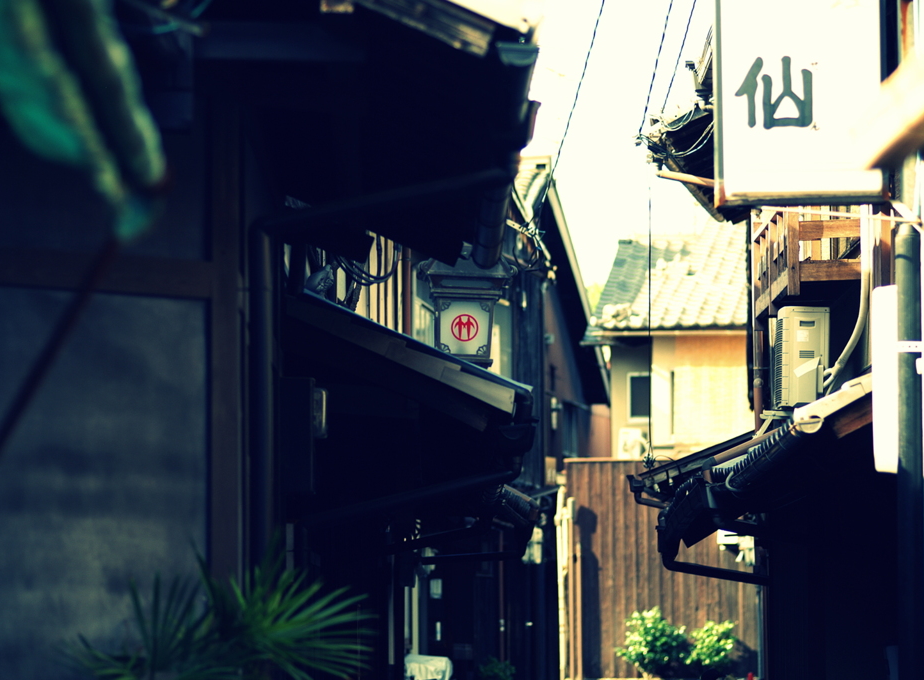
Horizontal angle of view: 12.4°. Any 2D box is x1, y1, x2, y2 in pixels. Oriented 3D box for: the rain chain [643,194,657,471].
[{"bbox_3d":[1.080,-0.072,24.500,0.075,1.630,0.070,0,-4,0],"label":"rain chain"}]

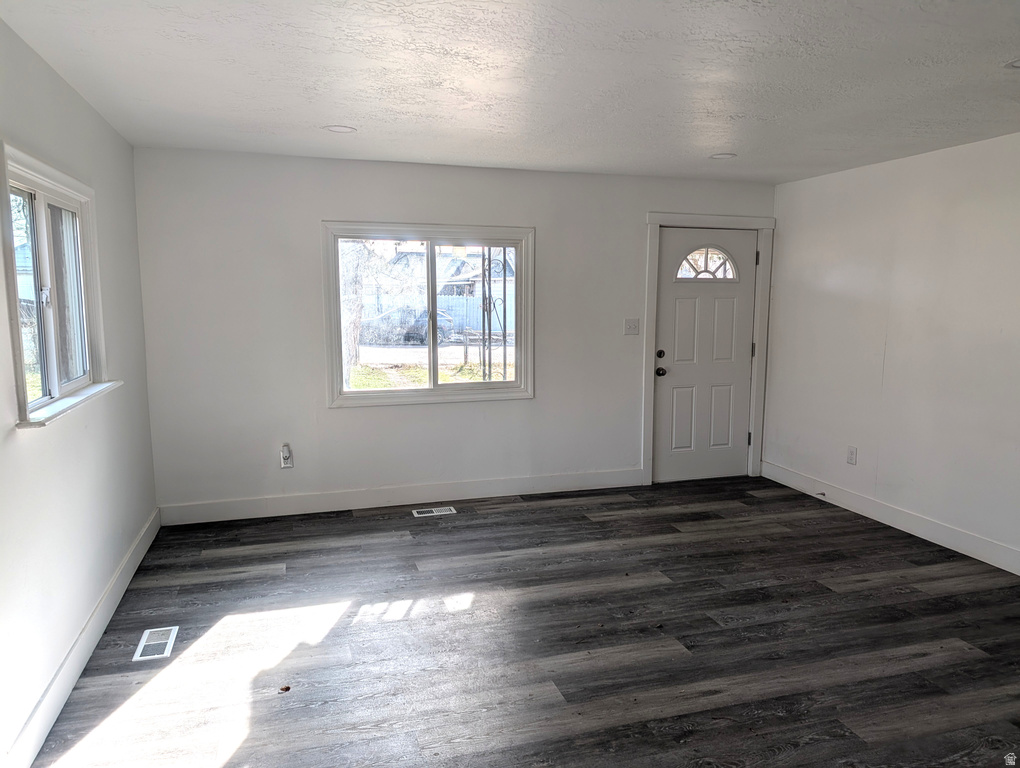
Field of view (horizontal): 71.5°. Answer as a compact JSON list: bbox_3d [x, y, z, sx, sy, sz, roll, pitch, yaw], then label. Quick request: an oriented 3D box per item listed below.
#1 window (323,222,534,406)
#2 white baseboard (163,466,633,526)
[{"bbox_3d":[-0.542,-0.491,5.074,1.510,1.270,0.100,-2,8,-17],"label":"window"},{"bbox_3d":[-0.616,0.818,5.187,3.560,0.135,0.022,-2,8,-17],"label":"white baseboard"}]

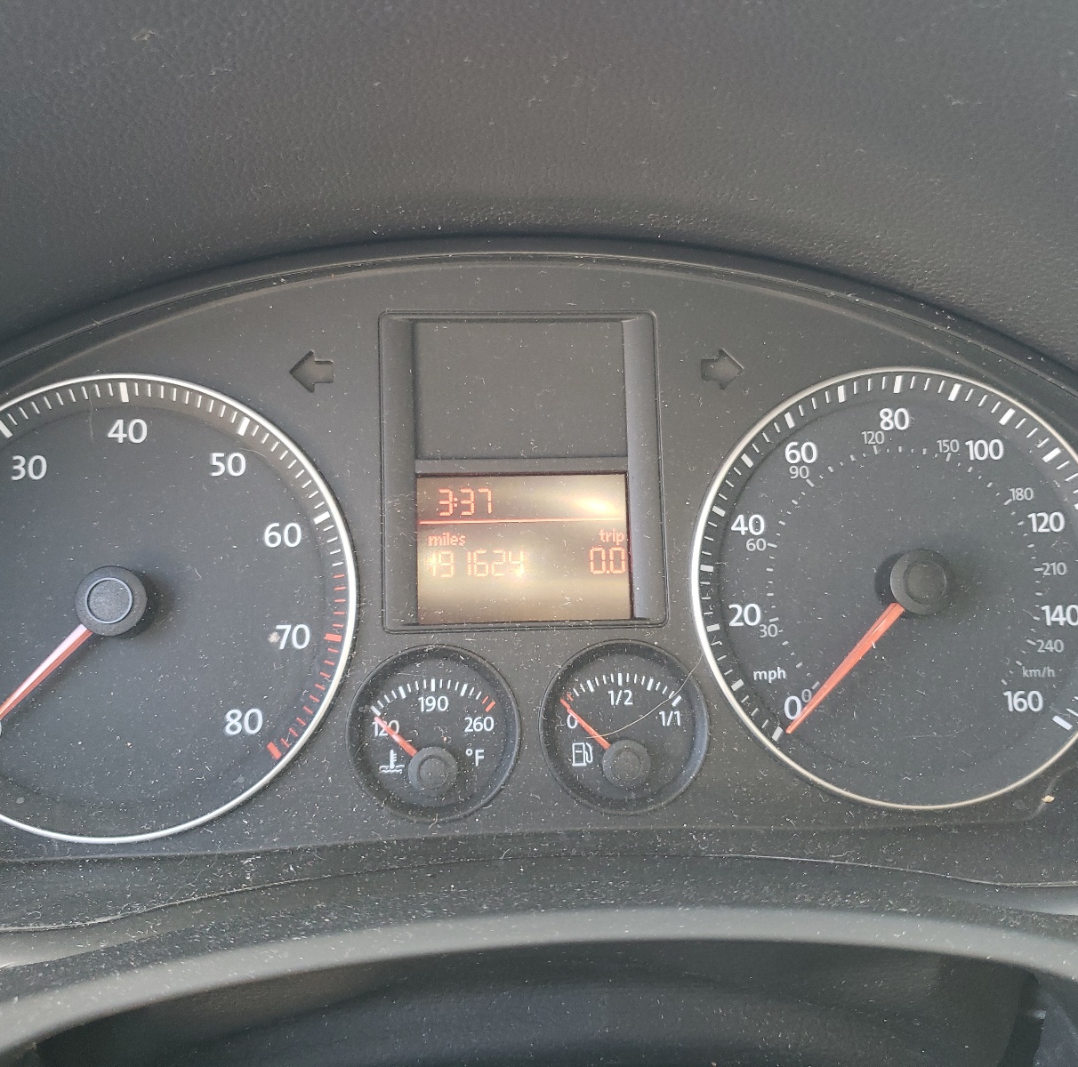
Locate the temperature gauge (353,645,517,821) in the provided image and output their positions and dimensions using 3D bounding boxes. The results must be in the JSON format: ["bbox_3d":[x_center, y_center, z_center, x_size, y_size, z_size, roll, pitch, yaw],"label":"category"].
[{"bbox_3d":[-0.025,0.048,0.260,0.041,0.041,0.016,-1,-7,-4],"label":"temperature gauge"}]

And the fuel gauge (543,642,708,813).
[{"bbox_3d":[0.021,0.047,0.264,0.041,0.041,0.016,-1,-7,-4],"label":"fuel gauge"}]

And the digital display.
[{"bbox_3d":[-0.004,0.004,0.268,0.053,0.037,0.008,-1,-7,-4],"label":"digital display"}]

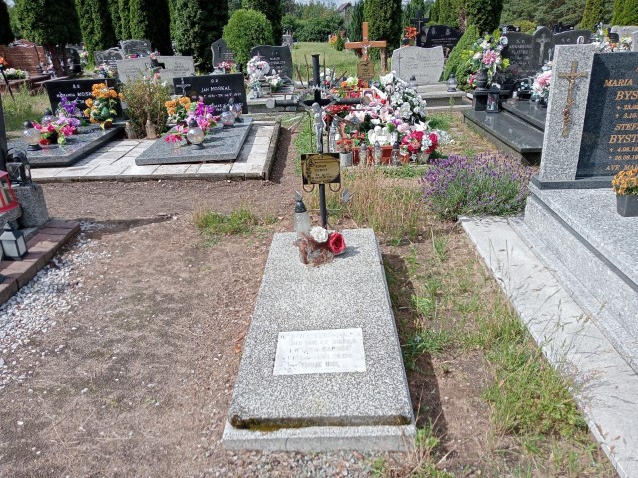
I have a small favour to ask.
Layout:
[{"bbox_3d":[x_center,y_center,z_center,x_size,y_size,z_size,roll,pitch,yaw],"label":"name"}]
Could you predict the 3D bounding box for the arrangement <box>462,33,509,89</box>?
[{"bbox_3d":[2.029,-2.156,6.300,0.500,0.640,0.420,-3,23,0],"label":"arrangement"}]

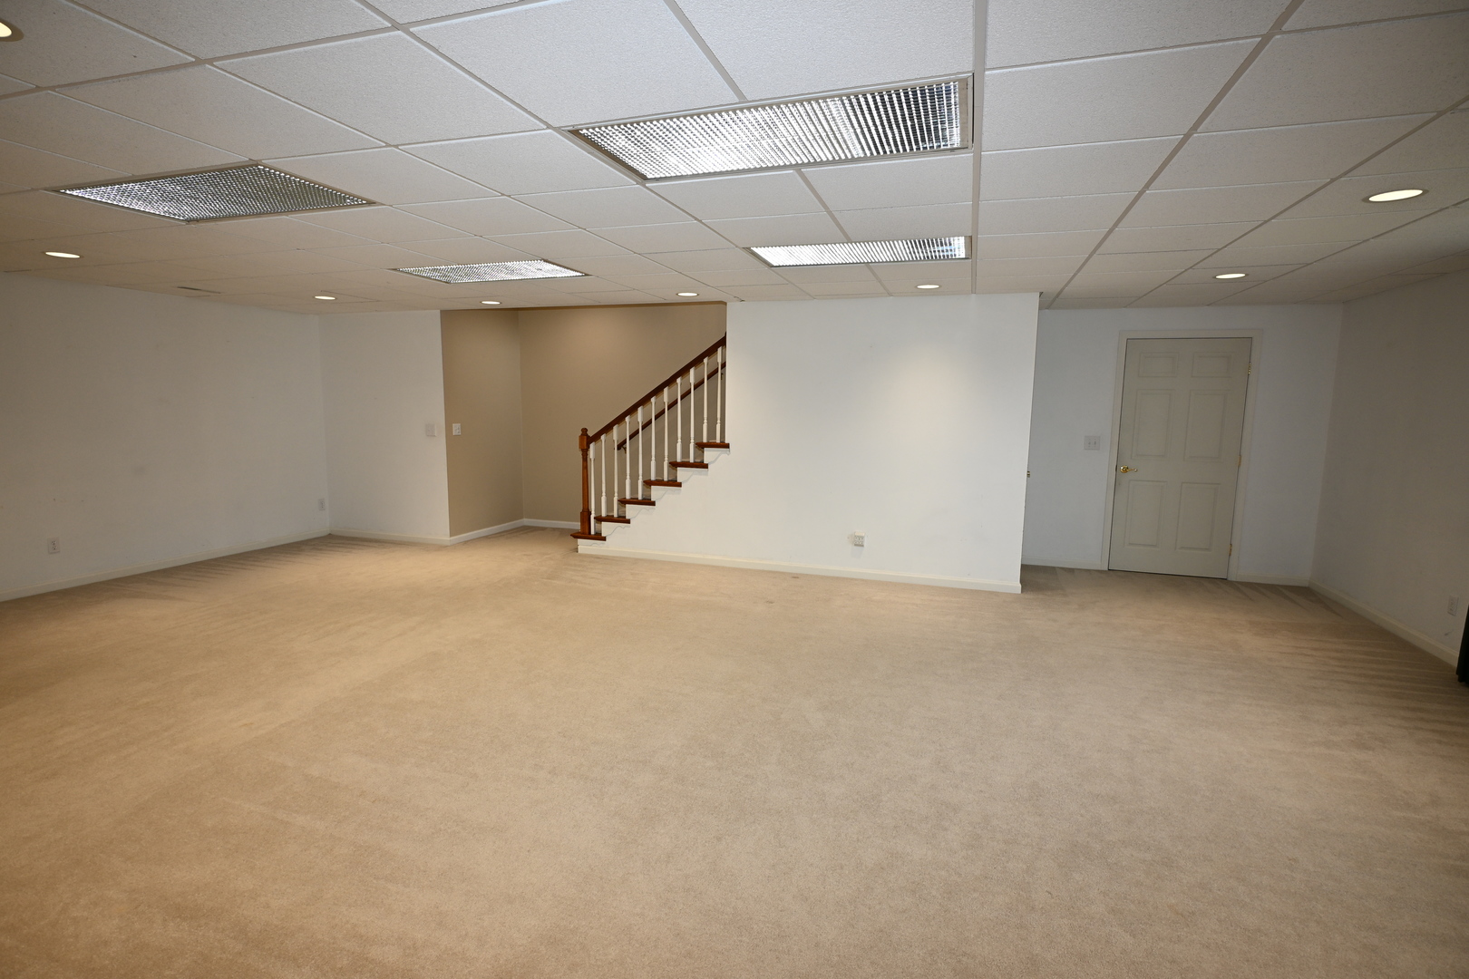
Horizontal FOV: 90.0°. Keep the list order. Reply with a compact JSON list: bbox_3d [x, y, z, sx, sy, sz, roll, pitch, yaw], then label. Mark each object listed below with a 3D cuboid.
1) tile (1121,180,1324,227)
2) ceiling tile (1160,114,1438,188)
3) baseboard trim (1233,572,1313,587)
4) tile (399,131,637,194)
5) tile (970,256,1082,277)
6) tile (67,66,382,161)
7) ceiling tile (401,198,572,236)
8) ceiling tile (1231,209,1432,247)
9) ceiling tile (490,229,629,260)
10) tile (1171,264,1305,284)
[{"bbox_3d":[1.959,-1.175,3.023,0.603,0.020,0.603,3,7,18],"label":"tile"},{"bbox_3d":[1.768,-1.105,2.428,0.605,0.020,0.605,3,7,18],"label":"ceiling tile"},{"bbox_3d":[4.502,0.754,6.152,0.550,0.088,0.016,3,7,18],"label":"baseboard trim"},{"bbox_3d":[-0.736,-1.160,2.615,0.603,0.020,0.603,3,7,18],"label":"tile"},{"bbox_3d":[1.743,-1.329,4.352,0.605,0.020,0.605,3,7,18],"label":"tile"},{"bbox_3d":[-1.512,-1.123,2.218,0.605,0.020,0.605,3,7,18],"label":"tile"},{"bbox_3d":[-1.112,-1.252,3.365,0.600,0.020,0.600,3,7,18],"label":"ceiling tile"},{"bbox_3d":[2.721,-1.211,3.407,0.603,0.020,0.603,3,7,18],"label":"ceiling tile"},{"bbox_3d":[-0.925,-1.317,3.953,0.605,0.020,0.605,3,7,18],"label":"ceiling tile"},{"bbox_3d":[3.092,-1.338,4.554,0.600,0.020,0.600,3,7,18],"label":"tile"}]

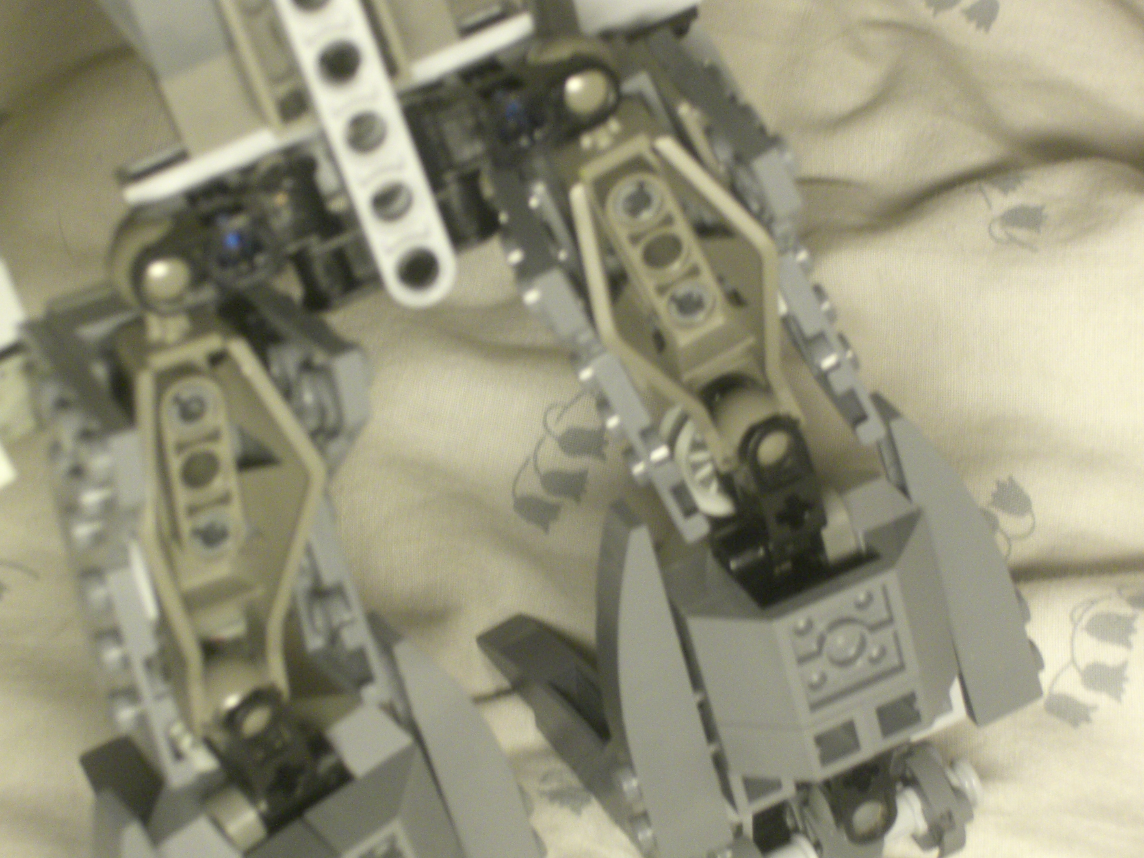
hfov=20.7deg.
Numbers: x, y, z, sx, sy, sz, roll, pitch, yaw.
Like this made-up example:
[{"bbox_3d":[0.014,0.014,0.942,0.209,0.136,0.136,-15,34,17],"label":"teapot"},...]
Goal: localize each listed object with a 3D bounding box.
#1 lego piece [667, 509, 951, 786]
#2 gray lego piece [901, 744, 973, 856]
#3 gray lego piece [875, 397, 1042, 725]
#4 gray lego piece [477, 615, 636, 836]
[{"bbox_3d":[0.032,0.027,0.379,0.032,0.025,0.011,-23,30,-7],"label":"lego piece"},{"bbox_3d":[0.046,0.046,0.394,0.007,0.013,0.007,-23,30,-7],"label":"gray lego piece"},{"bbox_3d":[0.048,0.015,0.391,0.010,0.048,0.008,-23,30,-7],"label":"gray lego piece"},{"bbox_3d":[0.000,0.035,0.392,0.011,0.011,0.032,-38,81,2],"label":"gray lego piece"}]

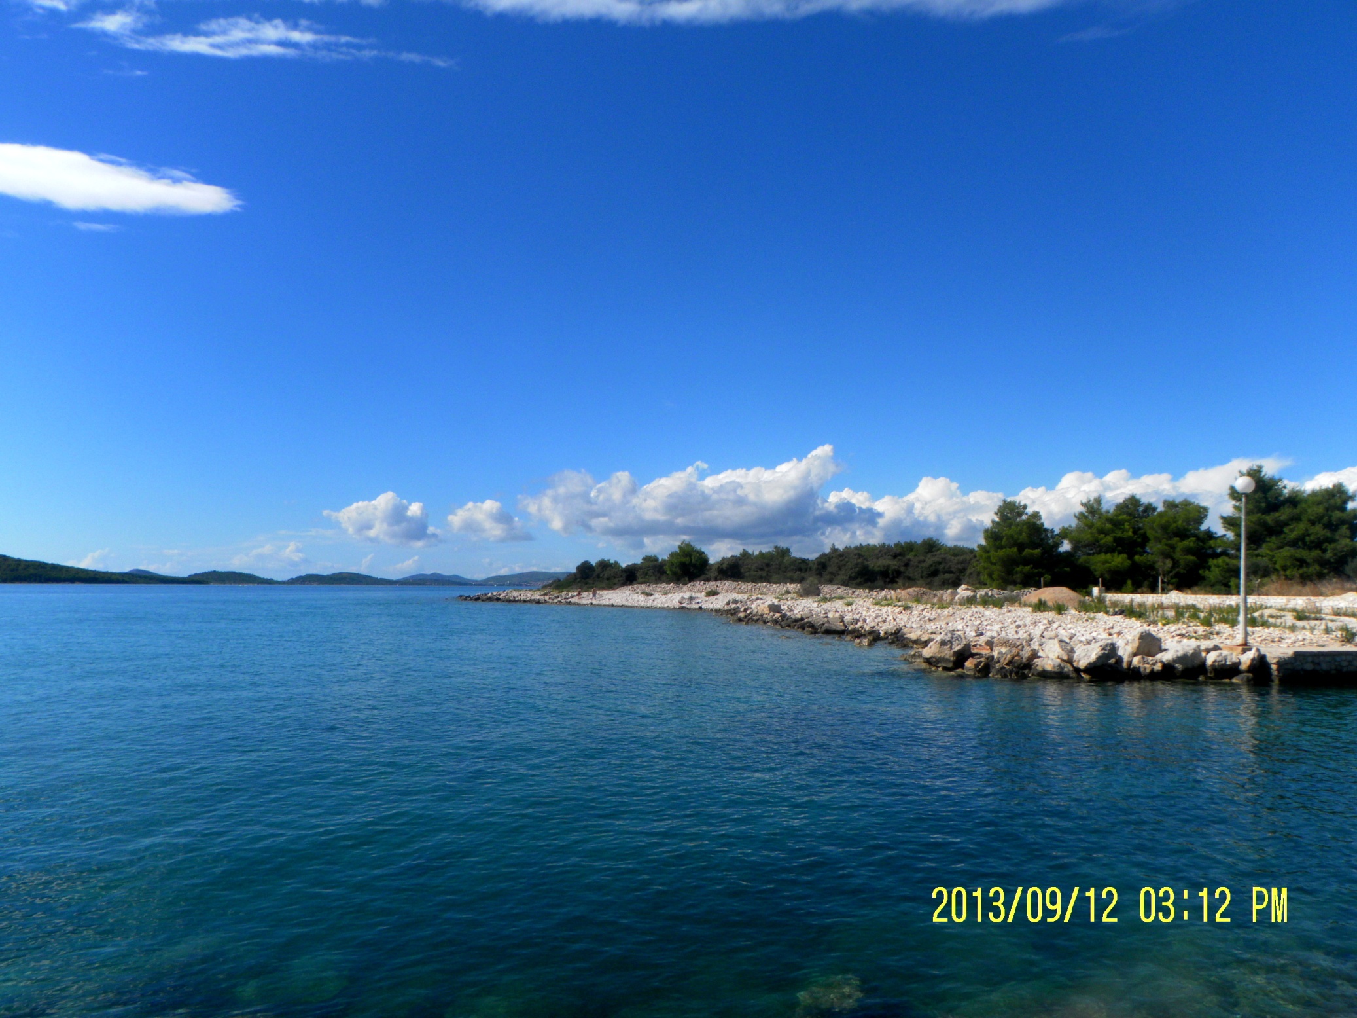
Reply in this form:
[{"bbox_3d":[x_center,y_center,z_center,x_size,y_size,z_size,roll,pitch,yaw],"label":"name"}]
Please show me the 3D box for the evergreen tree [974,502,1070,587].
[{"bbox_3d":[22.881,2.535,68.000,5.900,6.295,5.900,-1,-5,19],"label":"evergreen tree"}]

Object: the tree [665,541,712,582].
[{"bbox_3d":[1.176,7.050,133.000,5.900,5.942,5.900,0,-4,1],"label":"tree"}]

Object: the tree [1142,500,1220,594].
[{"bbox_3d":[33.068,2.497,67.000,4.900,6.342,4.900,-2,-5,26],"label":"tree"}]

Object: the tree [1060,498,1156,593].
[{"bbox_3d":[28.681,2.428,68.000,6.000,6.650,6.000,-2,-5,23],"label":"tree"}]

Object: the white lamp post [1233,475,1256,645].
[{"bbox_3d":[16.228,1.450,29.200,0.500,4.870,0.500,-2,-5,29],"label":"white lamp post"}]

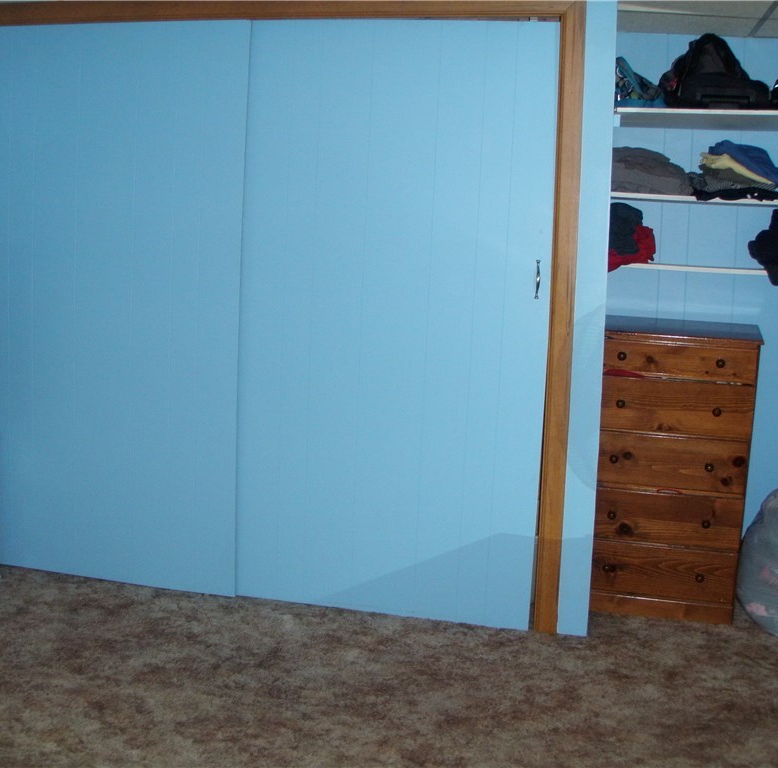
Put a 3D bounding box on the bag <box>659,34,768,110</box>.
[{"bbox_3d":[1.085,-1.037,3.753,0.360,0.270,0.350,4,10,13],"label":"bag"}]

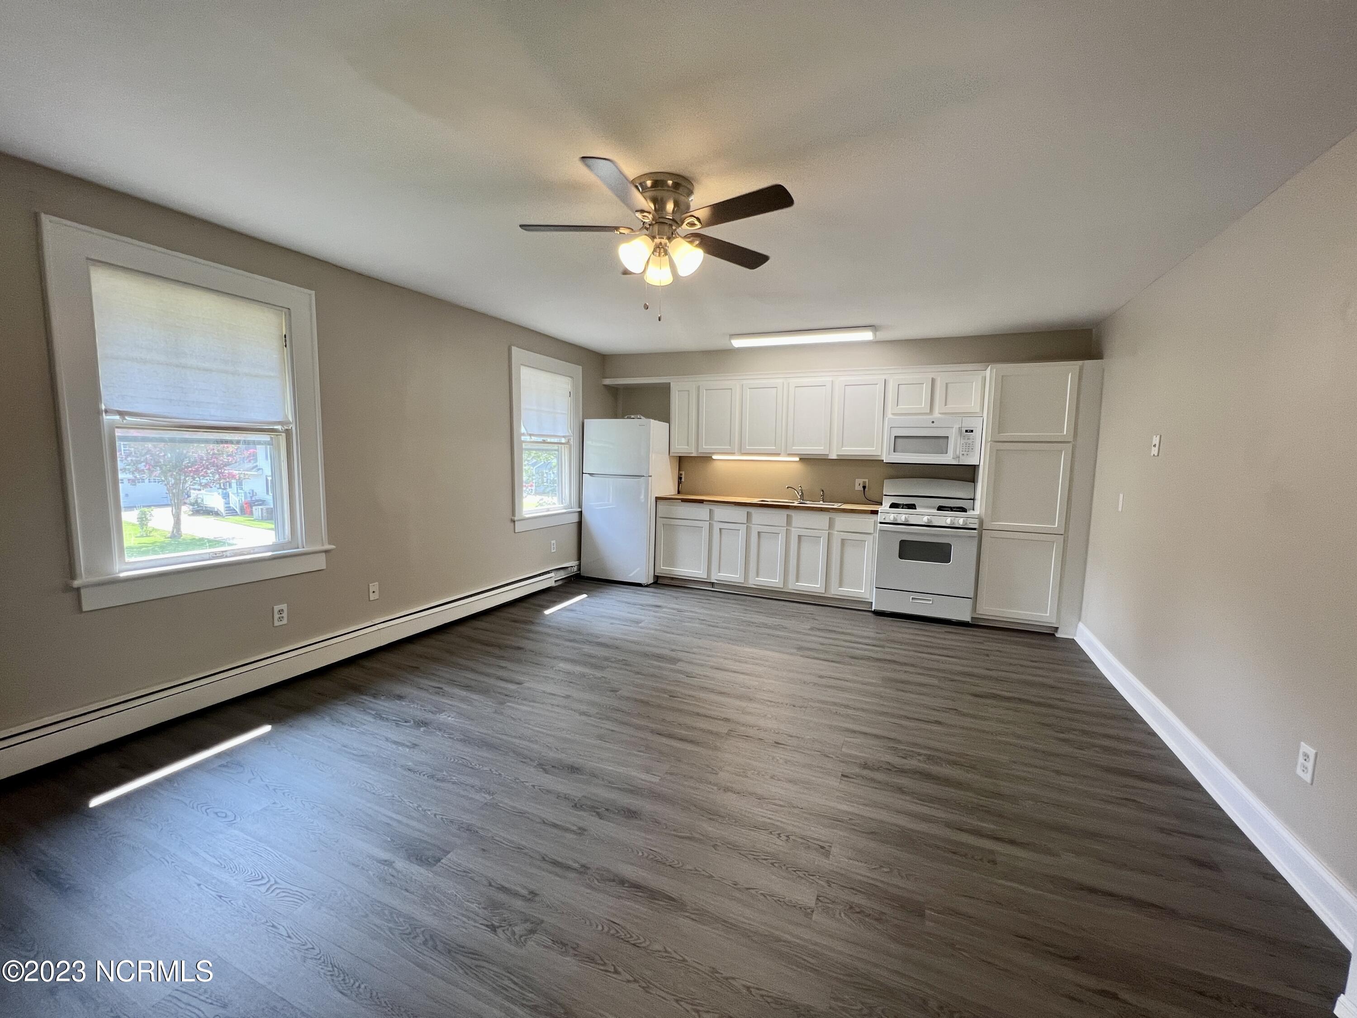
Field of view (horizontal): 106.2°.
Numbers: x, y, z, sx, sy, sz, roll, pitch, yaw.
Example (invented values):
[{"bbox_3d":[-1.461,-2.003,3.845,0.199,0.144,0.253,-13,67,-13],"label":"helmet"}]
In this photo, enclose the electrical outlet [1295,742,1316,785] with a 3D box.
[{"bbox_3d":[2.077,0.838,1.682,0.008,0.114,0.071,4,6,24],"label":"electrical outlet"}]

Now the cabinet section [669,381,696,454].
[{"bbox_3d":[0.124,-0.965,5.637,0.322,0.751,0.329,4,6,25],"label":"cabinet section"}]

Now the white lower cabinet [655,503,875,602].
[{"bbox_3d":[0.871,0.351,5.206,2.134,0.776,0.610,4,6,23],"label":"white lower cabinet"}]

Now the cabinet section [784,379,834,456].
[{"bbox_3d":[1.337,-0.889,5.079,0.463,0.751,0.329,4,6,25],"label":"cabinet section"}]

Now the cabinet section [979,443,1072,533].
[{"bbox_3d":[2.853,-0.191,4.282,0.578,0.709,0.608,4,6,25],"label":"cabinet section"}]

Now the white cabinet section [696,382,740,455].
[{"bbox_3d":[0.488,-0.942,5.469,0.481,0.751,0.329,4,6,25],"label":"white cabinet section"}]

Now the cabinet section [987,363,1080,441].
[{"bbox_3d":[2.864,-0.845,4.218,0.578,0.606,0.608,4,6,25],"label":"cabinet section"}]

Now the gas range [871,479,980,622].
[{"bbox_3d":[2.233,0.339,4.635,0.760,1.173,0.676,4,6,23],"label":"gas range"}]

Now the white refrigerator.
[{"bbox_3d":[-0.514,-0.098,5.666,0.786,1.708,0.737,4,6,23],"label":"white refrigerator"}]

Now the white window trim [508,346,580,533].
[{"bbox_3d":[-1.288,-0.647,5.052,0.100,1.669,1.060,4,6,25],"label":"white window trim"}]

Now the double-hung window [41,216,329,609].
[{"bbox_3d":[-2.413,-0.422,2.664,0.100,1.671,1.080,4,6,25],"label":"double-hung window"}]

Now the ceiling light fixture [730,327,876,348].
[{"bbox_3d":[1.062,-1.486,4.431,1.217,0.078,0.167,4,6,23],"label":"ceiling light fixture"}]

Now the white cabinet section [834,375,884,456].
[{"bbox_3d":[1.757,-0.863,4.886,0.462,0.751,0.329,4,6,25],"label":"white cabinet section"}]

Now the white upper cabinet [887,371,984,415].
[{"bbox_3d":[2.342,-1.027,4.678,0.769,0.392,0.341,4,6,23],"label":"white upper cabinet"}]

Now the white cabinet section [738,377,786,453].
[{"bbox_3d":[0.917,-0.915,5.272,0.463,0.751,0.329,4,6,25],"label":"white cabinet section"}]

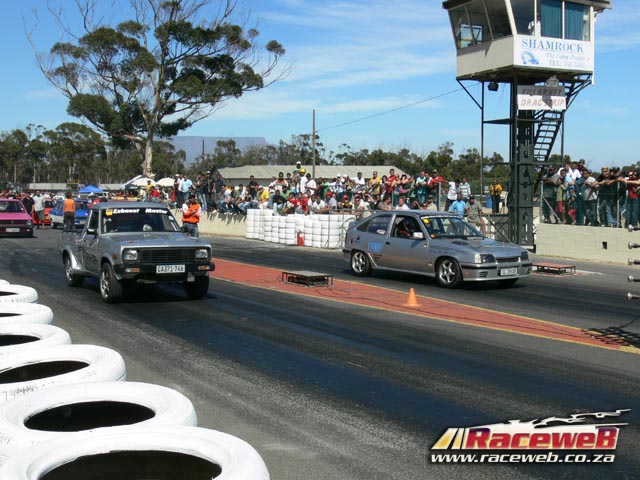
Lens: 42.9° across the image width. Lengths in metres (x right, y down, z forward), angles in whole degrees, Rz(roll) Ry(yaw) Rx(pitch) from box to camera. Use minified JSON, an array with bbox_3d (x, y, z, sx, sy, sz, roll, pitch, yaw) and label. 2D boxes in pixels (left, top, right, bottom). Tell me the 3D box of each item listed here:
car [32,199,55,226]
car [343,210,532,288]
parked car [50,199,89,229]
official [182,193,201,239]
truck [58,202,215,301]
[{"bbox_3d":[-14.628,-1.437,42.500,1.630,1.400,3.900,-1,3,-25],"label":"car"},{"bbox_3d":[2.263,0.114,16.290,1.680,1.380,4.000,-2,3,-36],"label":"car"},{"bbox_3d":[-12.081,-1.228,39.500,1.620,1.400,3.850,-1,3,-27],"label":"parked car"},{"bbox_3d":[-3.797,-0.453,24.000,0.560,1.760,0.380,-1,3,-21],"label":"official"},{"bbox_3d":[-3.044,0.129,13.131,1.490,1.410,3.890,-1,3,-29],"label":"truck"}]

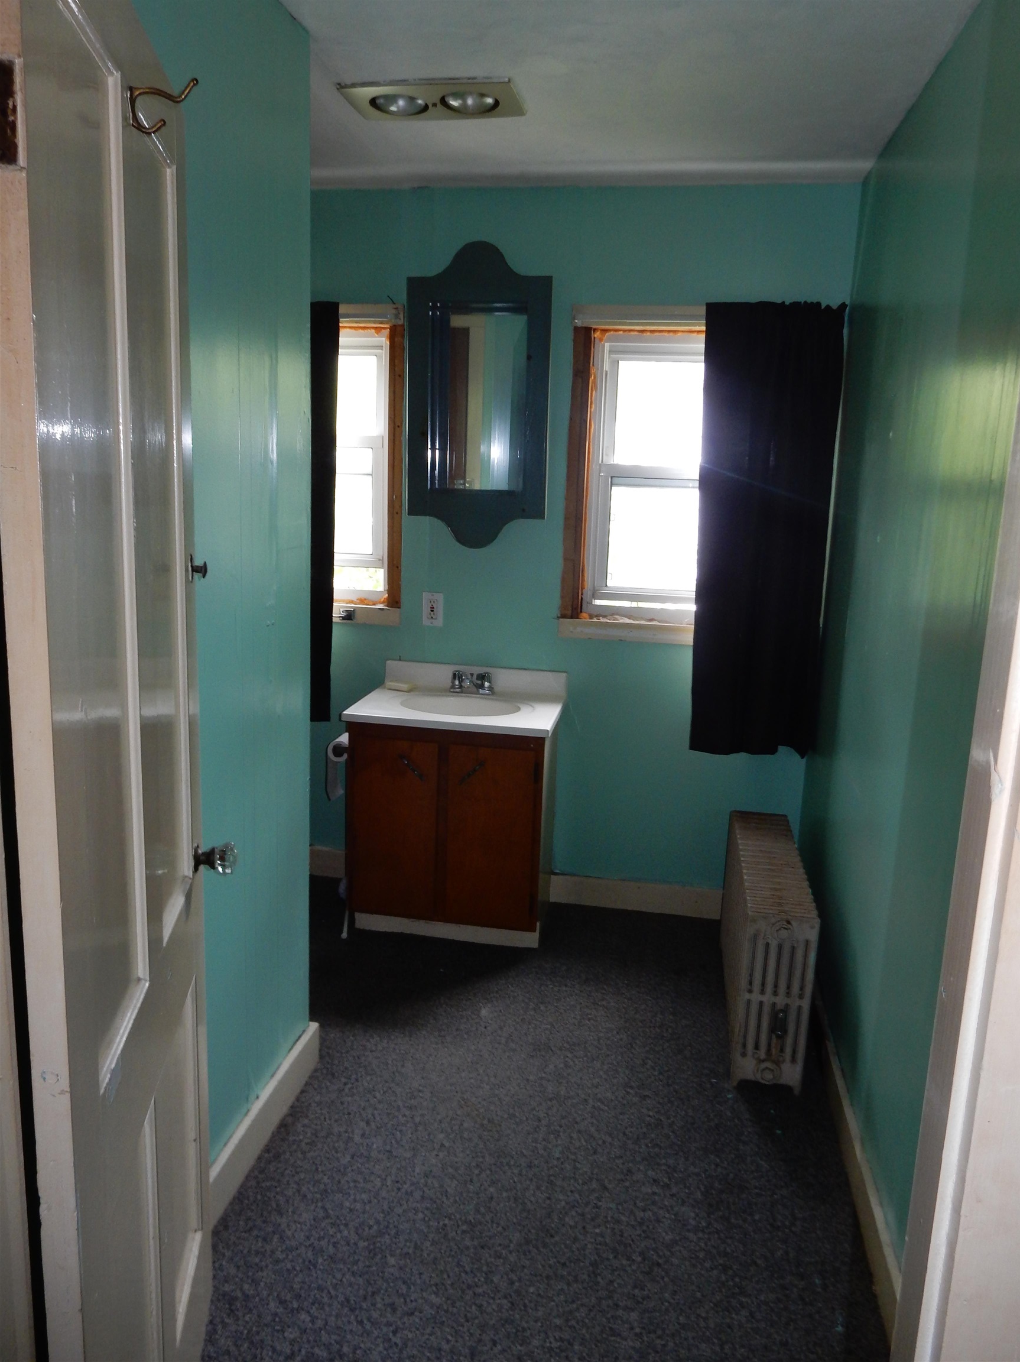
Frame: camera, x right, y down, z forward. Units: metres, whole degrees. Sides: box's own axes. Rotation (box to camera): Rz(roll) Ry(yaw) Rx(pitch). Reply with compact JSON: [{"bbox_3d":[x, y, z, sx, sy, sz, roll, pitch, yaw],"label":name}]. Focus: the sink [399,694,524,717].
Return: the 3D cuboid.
[{"bbox_3d":[-0.164,0.133,3.201,0.400,0.120,0.290,4,10,9],"label":"sink"}]

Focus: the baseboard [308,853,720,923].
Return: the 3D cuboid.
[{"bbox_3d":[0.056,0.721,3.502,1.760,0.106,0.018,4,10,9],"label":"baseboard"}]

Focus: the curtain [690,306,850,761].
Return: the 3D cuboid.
[{"bbox_3d":[0.791,-0.452,3.118,0.415,1.410,0.085,4,10,9],"label":"curtain"}]

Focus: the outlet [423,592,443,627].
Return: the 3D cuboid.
[{"bbox_3d":[-0.266,-0.245,3.396,0.071,0.114,0.010,4,10,9],"label":"outlet"}]

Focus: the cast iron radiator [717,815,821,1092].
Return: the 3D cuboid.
[{"bbox_3d":[0.700,0.708,2.739,0.164,0.453,0.810,4,10,9],"label":"cast iron radiator"}]

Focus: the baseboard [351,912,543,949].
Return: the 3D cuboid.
[{"bbox_3d":[-0.203,0.780,3.158,0.603,0.089,0.018,4,10,9],"label":"baseboard"}]

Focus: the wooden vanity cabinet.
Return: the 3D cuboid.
[{"bbox_3d":[-0.171,0.436,3.255,0.614,0.670,0.455,4,10,9],"label":"wooden vanity cabinet"}]

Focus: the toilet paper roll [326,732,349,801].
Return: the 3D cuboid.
[{"bbox_3d":[-0.539,0.274,3.170,0.074,0.205,0.105,4,10,9],"label":"toilet paper roll"}]

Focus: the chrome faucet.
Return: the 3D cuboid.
[{"bbox_3d":[-0.132,0.007,3.308,0.155,0.084,0.110,4,10,9],"label":"chrome faucet"}]

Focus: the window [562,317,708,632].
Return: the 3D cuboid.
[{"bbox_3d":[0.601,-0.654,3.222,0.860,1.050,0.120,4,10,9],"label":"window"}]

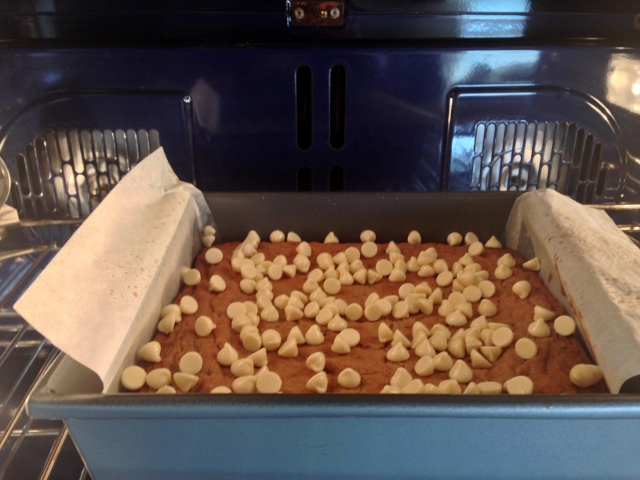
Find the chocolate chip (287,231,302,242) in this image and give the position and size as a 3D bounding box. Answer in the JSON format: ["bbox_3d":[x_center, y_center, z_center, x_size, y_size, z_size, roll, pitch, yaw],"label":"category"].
[{"bbox_3d":[-0.019,-0.001,0.440,0.008,0.011,0.011,23,21,-9],"label":"chocolate chip"}]

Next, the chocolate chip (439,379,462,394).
[{"bbox_3d":[0.058,0.065,0.269,0.011,0.011,0.008,2,-18,-6],"label":"chocolate chip"}]

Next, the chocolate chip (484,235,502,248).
[{"bbox_3d":[0.123,0.001,0.434,0.011,0.008,0.011,1,23,0],"label":"chocolate chip"}]

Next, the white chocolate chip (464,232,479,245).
[{"bbox_3d":[0.109,-0.001,0.439,0.008,0.011,0.011,21,22,-28],"label":"white chocolate chip"}]

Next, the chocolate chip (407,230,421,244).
[{"bbox_3d":[0.067,-0.001,0.439,0.011,0.011,0.008,1,47,0],"label":"chocolate chip"}]

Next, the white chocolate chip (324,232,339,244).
[{"bbox_3d":[0.008,0.000,0.439,0.011,0.008,0.011,1,23,0],"label":"white chocolate chip"}]

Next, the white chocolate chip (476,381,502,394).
[{"bbox_3d":[0.074,0.066,0.269,0.011,0.008,0.011,1,9,0],"label":"white chocolate chip"}]

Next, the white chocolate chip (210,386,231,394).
[{"bbox_3d":[-0.043,0.067,0.262,0.011,0.011,0.008,1,-13,0],"label":"white chocolate chip"}]

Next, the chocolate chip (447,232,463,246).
[{"bbox_3d":[0.097,0.000,0.438,0.011,0.011,0.008,13,56,8],"label":"chocolate chip"}]

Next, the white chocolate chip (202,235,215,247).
[{"bbox_3d":[-0.079,0.001,0.437,0.011,0.008,0.011,-9,-9,4],"label":"white chocolate chip"}]

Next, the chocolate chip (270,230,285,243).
[{"bbox_3d":[-0.030,-0.002,0.440,0.011,0.008,0.011,1,64,0],"label":"chocolate chip"}]

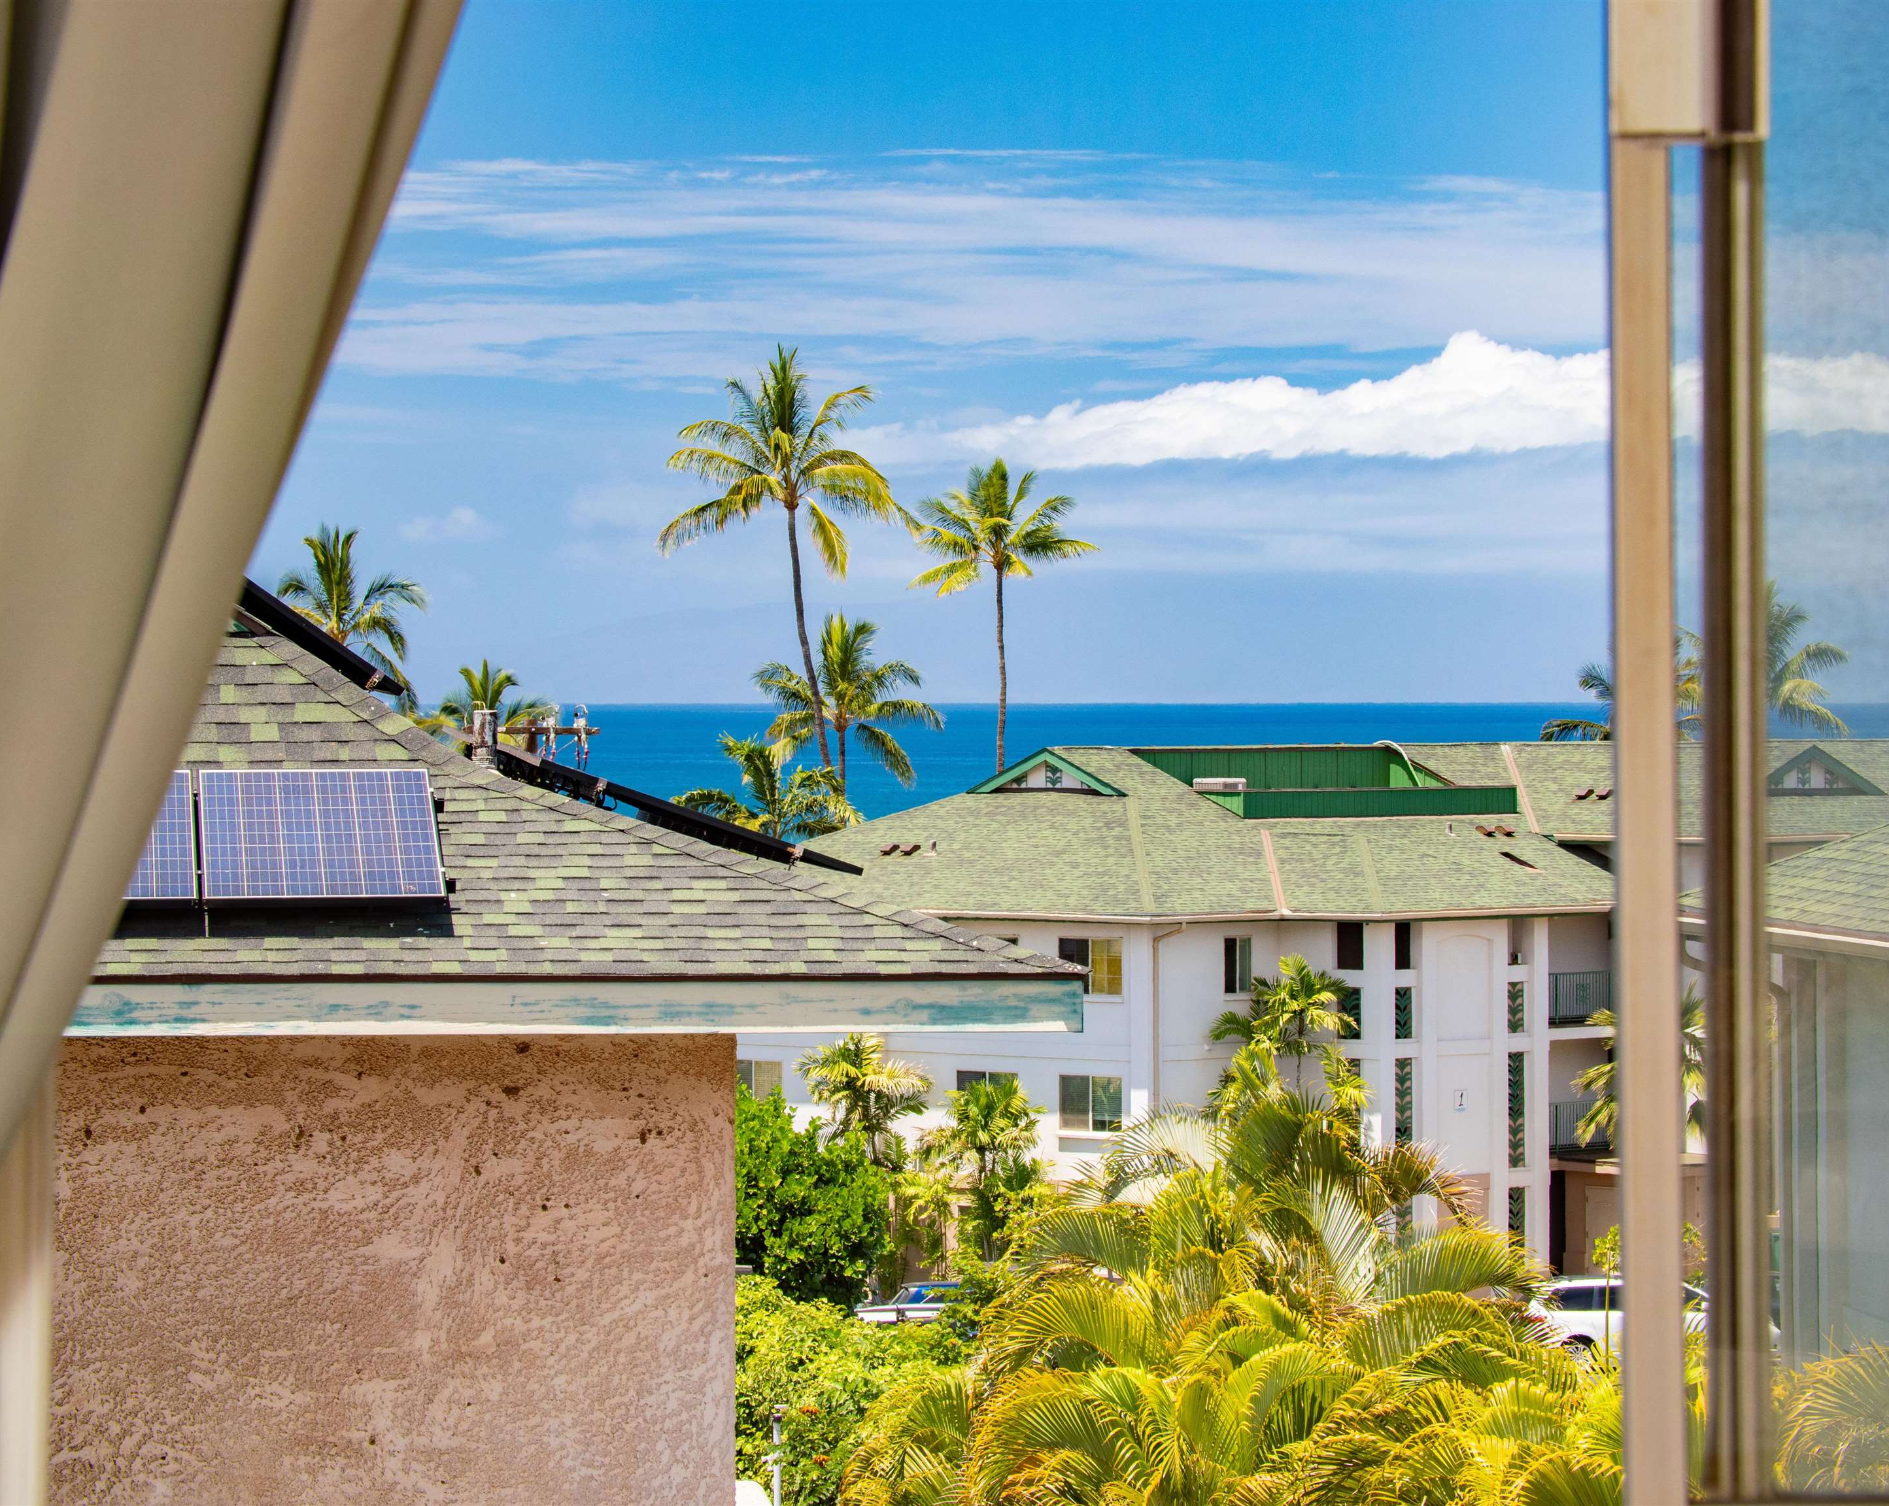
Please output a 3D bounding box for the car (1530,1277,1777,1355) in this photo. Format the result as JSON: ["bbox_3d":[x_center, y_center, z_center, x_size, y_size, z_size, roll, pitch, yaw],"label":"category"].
[{"bbox_3d":[13.508,10.745,147.000,4.800,1.730,1.900,0,0,-2],"label":"car"}]

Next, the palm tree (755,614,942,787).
[{"bbox_3d":[-2.667,3.919,215.000,5.400,15.560,5.400,0,0,0],"label":"palm tree"}]

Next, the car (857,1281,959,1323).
[{"bbox_3d":[0.075,10.828,149.000,4.600,1.540,1.830,0,0,-26],"label":"car"}]

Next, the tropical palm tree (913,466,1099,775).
[{"bbox_3d":[1.635,1.618,222.000,5.600,20.080,5.600,0,0,0],"label":"tropical palm tree"}]

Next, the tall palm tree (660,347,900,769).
[{"bbox_3d":[-4.280,0.466,207.000,6.500,22.560,6.500,0,0,0],"label":"tall palm tree"}]

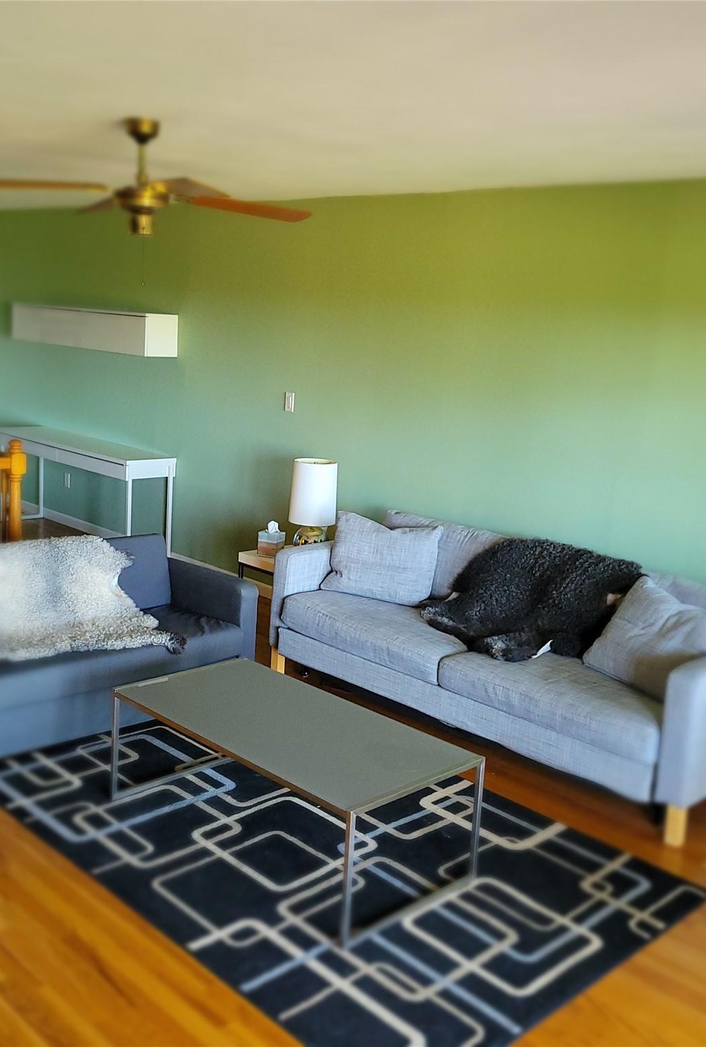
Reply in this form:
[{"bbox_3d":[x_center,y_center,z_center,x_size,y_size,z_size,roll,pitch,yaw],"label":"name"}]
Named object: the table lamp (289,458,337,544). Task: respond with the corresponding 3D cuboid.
[{"bbox_3d":[-0.227,-0.098,5.916,0.265,0.500,0.265,3,11,-1],"label":"table lamp"}]

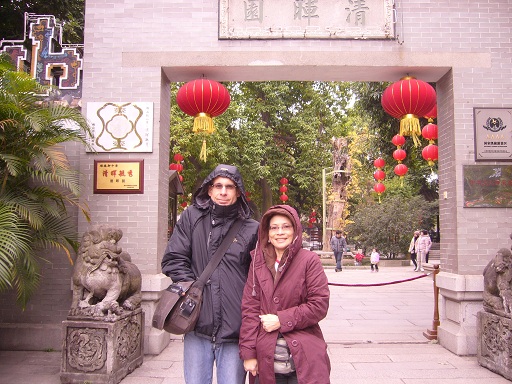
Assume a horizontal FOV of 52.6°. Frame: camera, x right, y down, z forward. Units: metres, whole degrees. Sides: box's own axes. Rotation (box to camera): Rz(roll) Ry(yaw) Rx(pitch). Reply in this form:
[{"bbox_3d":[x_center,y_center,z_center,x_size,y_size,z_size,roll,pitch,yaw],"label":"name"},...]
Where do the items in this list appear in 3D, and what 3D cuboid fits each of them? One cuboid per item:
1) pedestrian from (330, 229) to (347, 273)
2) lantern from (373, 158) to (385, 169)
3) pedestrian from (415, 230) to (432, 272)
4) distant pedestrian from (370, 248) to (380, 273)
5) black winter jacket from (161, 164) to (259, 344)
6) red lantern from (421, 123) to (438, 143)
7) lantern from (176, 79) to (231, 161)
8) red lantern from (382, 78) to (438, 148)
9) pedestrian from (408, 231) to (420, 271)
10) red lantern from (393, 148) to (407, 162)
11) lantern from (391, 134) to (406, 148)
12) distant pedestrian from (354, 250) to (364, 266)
[{"bbox_3d":[3.323,2.391,20.800,0.620,1.670,0.420,0,-5,3],"label":"pedestrian"},{"bbox_3d":[3.736,-0.850,15.600,0.340,0.320,0.340,0,-5,0],"label":"lantern"},{"bbox_3d":[6.710,2.382,20.800,0.600,1.670,0.380,-2,-5,27],"label":"pedestrian"},{"bbox_3d":[4.778,2.763,20.700,0.400,0.930,0.290,-1,-5,14],"label":"distant pedestrian"},{"bbox_3d":[-0.263,0.359,3.020,0.580,1.040,0.360,-1,-5,9],"label":"black winter jacket"},{"bbox_3d":[3.220,-1.092,9.500,0.340,0.340,0.340,0,-5,0],"label":"red lantern"},{"bbox_3d":[-0.676,-0.931,6.720,0.700,1.060,0.700,0,-5,0],"label":"lantern"},{"bbox_3d":[1.983,-1.034,6.700,0.710,0.920,0.710,0,-5,0],"label":"red lantern"},{"bbox_3d":[6.462,2.405,21.000,0.520,1.640,0.380,0,-5,0],"label":"pedestrian"},{"bbox_3d":[3.674,-0.936,13.200,0.340,0.320,0.340,0,-5,0],"label":"red lantern"},{"bbox_3d":[3.651,-1.298,13.200,0.340,0.320,0.340,0,-5,0],"label":"lantern"},{"bbox_3d":[4.298,2.745,21.500,0.420,0.720,0.280,0,-5,6],"label":"distant pedestrian"}]

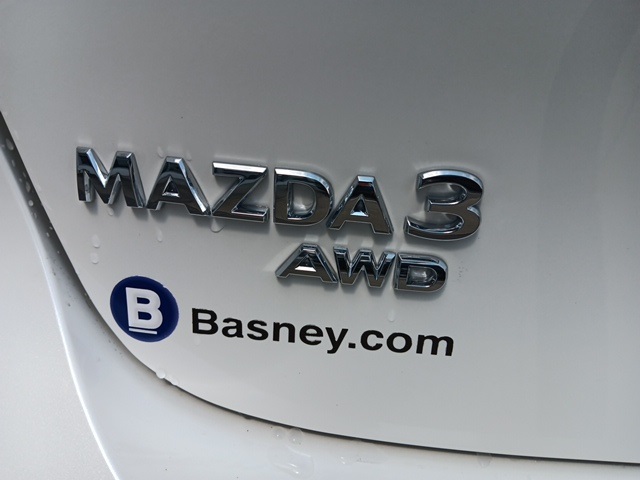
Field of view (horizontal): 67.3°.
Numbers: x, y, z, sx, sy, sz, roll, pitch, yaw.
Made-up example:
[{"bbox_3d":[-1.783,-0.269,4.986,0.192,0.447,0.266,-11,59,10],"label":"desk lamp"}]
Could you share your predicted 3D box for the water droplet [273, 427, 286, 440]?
[{"bbox_3d":[-0.020,0.094,0.235,0.007,0.007,0.003,6,19,5],"label":"water droplet"}]

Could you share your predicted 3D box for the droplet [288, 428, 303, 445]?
[{"bbox_3d":[-0.012,0.096,0.234,0.007,0.007,0.003,6,19,5],"label":"droplet"}]

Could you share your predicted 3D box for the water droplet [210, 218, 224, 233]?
[{"bbox_3d":[-0.045,-0.006,0.213,0.006,0.006,0.003,6,19,5],"label":"water droplet"}]

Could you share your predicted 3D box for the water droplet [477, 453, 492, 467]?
[{"bbox_3d":[0.077,0.103,0.226,0.007,0.006,0.003,6,19,5],"label":"water droplet"}]

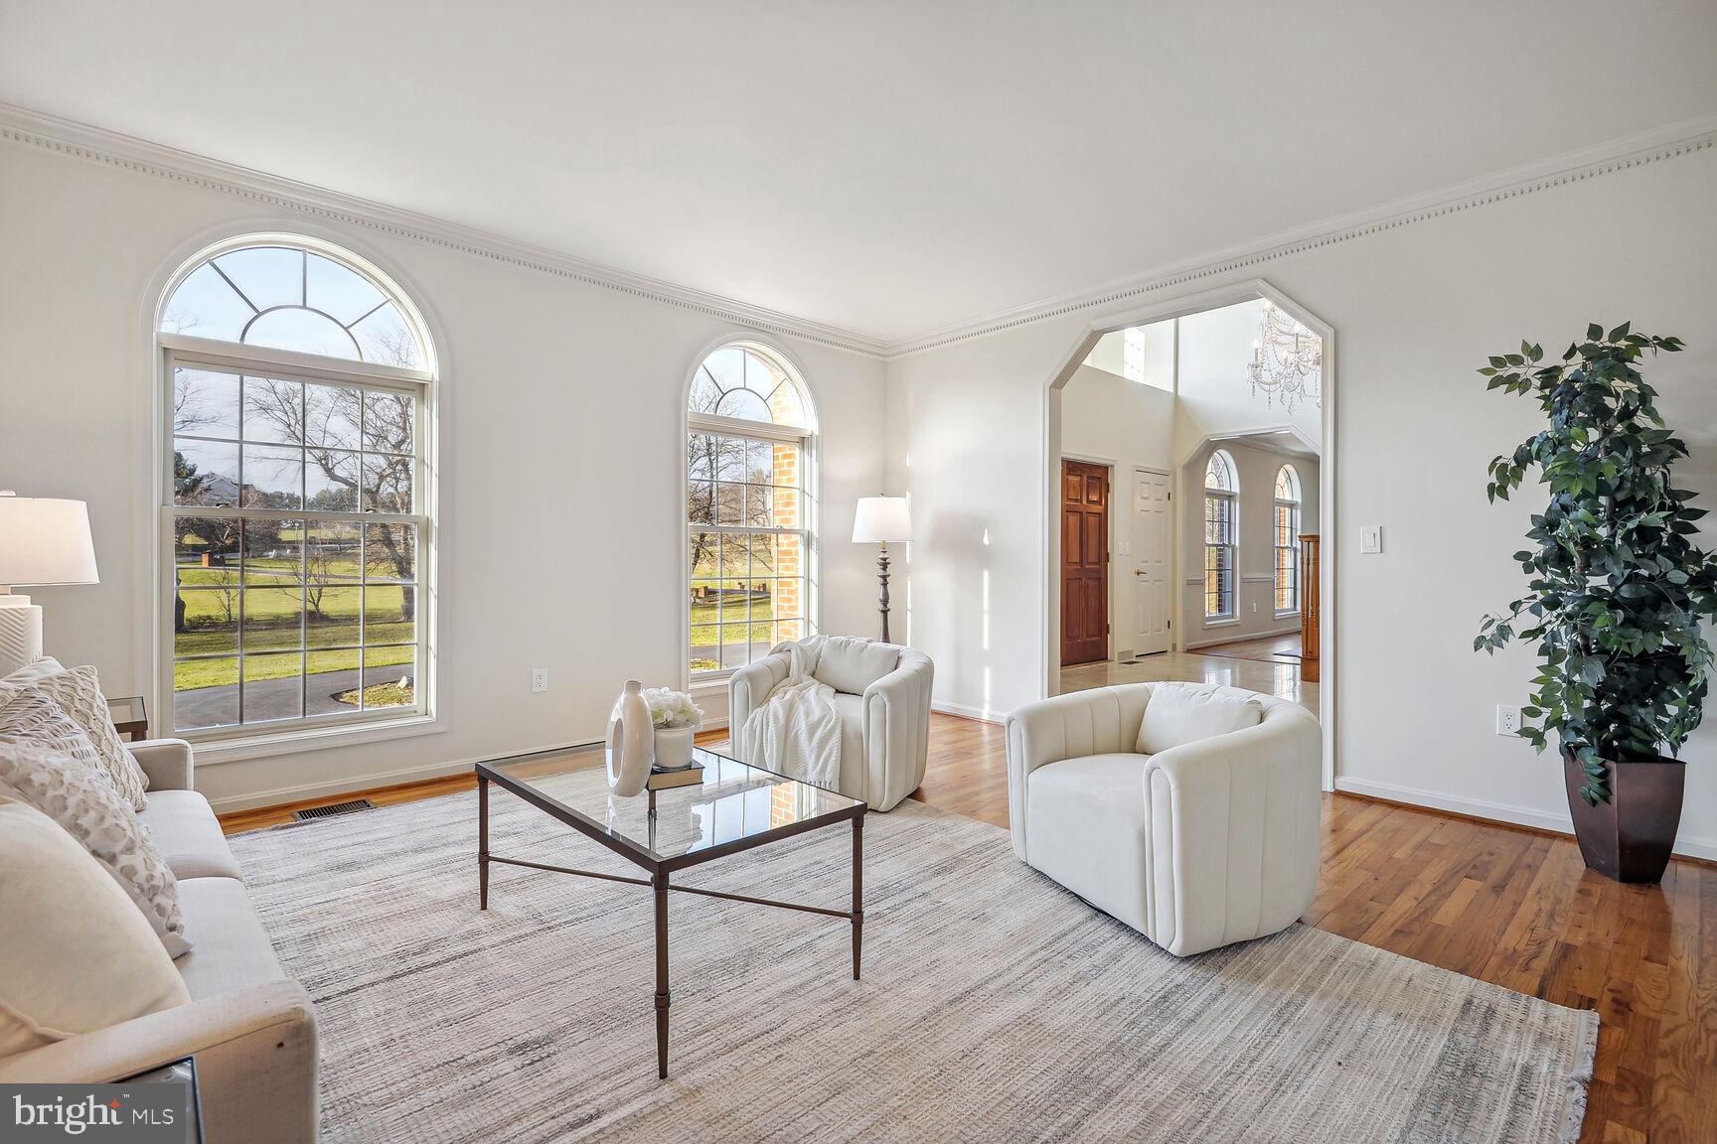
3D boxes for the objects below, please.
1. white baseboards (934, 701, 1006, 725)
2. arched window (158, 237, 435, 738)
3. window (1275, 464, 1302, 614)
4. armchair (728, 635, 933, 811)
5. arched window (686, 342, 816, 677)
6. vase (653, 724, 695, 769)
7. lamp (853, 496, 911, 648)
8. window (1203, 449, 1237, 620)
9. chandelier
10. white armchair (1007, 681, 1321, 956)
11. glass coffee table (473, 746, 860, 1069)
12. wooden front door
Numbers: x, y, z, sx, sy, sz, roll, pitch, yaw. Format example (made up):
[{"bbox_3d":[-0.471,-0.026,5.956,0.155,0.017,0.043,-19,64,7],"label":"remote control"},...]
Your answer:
[{"bbox_3d":[0.652,0.944,5.189,0.018,0.092,1.382,0,1,-42],"label":"white baseboards"},{"bbox_3d":[-2.428,-0.362,3.358,0.980,2.140,0.130,-1,1,-42],"label":"arched window"},{"bbox_3d":[6.033,-0.456,10.806,1.020,2.130,0.130,-1,1,-42],"label":"window"},{"bbox_3d":[-0.051,0.684,3.659,0.810,0.645,0.780,0,1,26],"label":"armchair"},{"bbox_3d":[-0.696,-0.407,4.954,1.014,2.155,0.120,0,1,-42],"label":"arched window"},{"bbox_3d":[-0.515,0.481,2.140,0.110,0.105,0.110,0,1,0],"label":"vase"},{"bbox_3d":[0.167,0.232,5.153,0.403,1.507,0.403,0,1,0],"label":"lamp"},{"bbox_3d":[4.663,-0.489,9.902,1.019,2.176,0.120,0,1,-42],"label":"window"},{"bbox_3d":[3.484,-1.700,5.687,0.960,1.040,0.960,0,1,-42],"label":"chandelier"},{"bbox_3d":[1.034,0.708,2.486,0.780,0.635,0.810,0,1,-22],"label":"white armchair"},{"bbox_3d":[-0.552,0.785,2.070,0.570,0.437,1.065,0,1,-44],"label":"glass coffee table"},{"bbox_3d":[2.292,-0.069,7.755,0.900,2.030,0.050,0,1,-42],"label":"wooden front door"}]

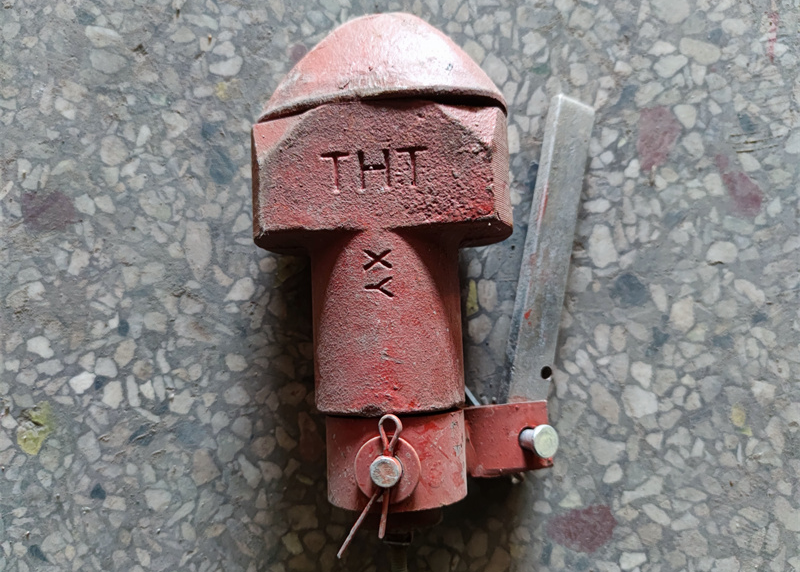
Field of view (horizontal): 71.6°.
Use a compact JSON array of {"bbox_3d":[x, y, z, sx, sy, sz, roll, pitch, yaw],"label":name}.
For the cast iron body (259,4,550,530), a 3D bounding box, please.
[{"bbox_3d":[0.000,-0.001,0.250,0.133,0.073,0.238,-2,85,0],"label":"cast iron body"}]

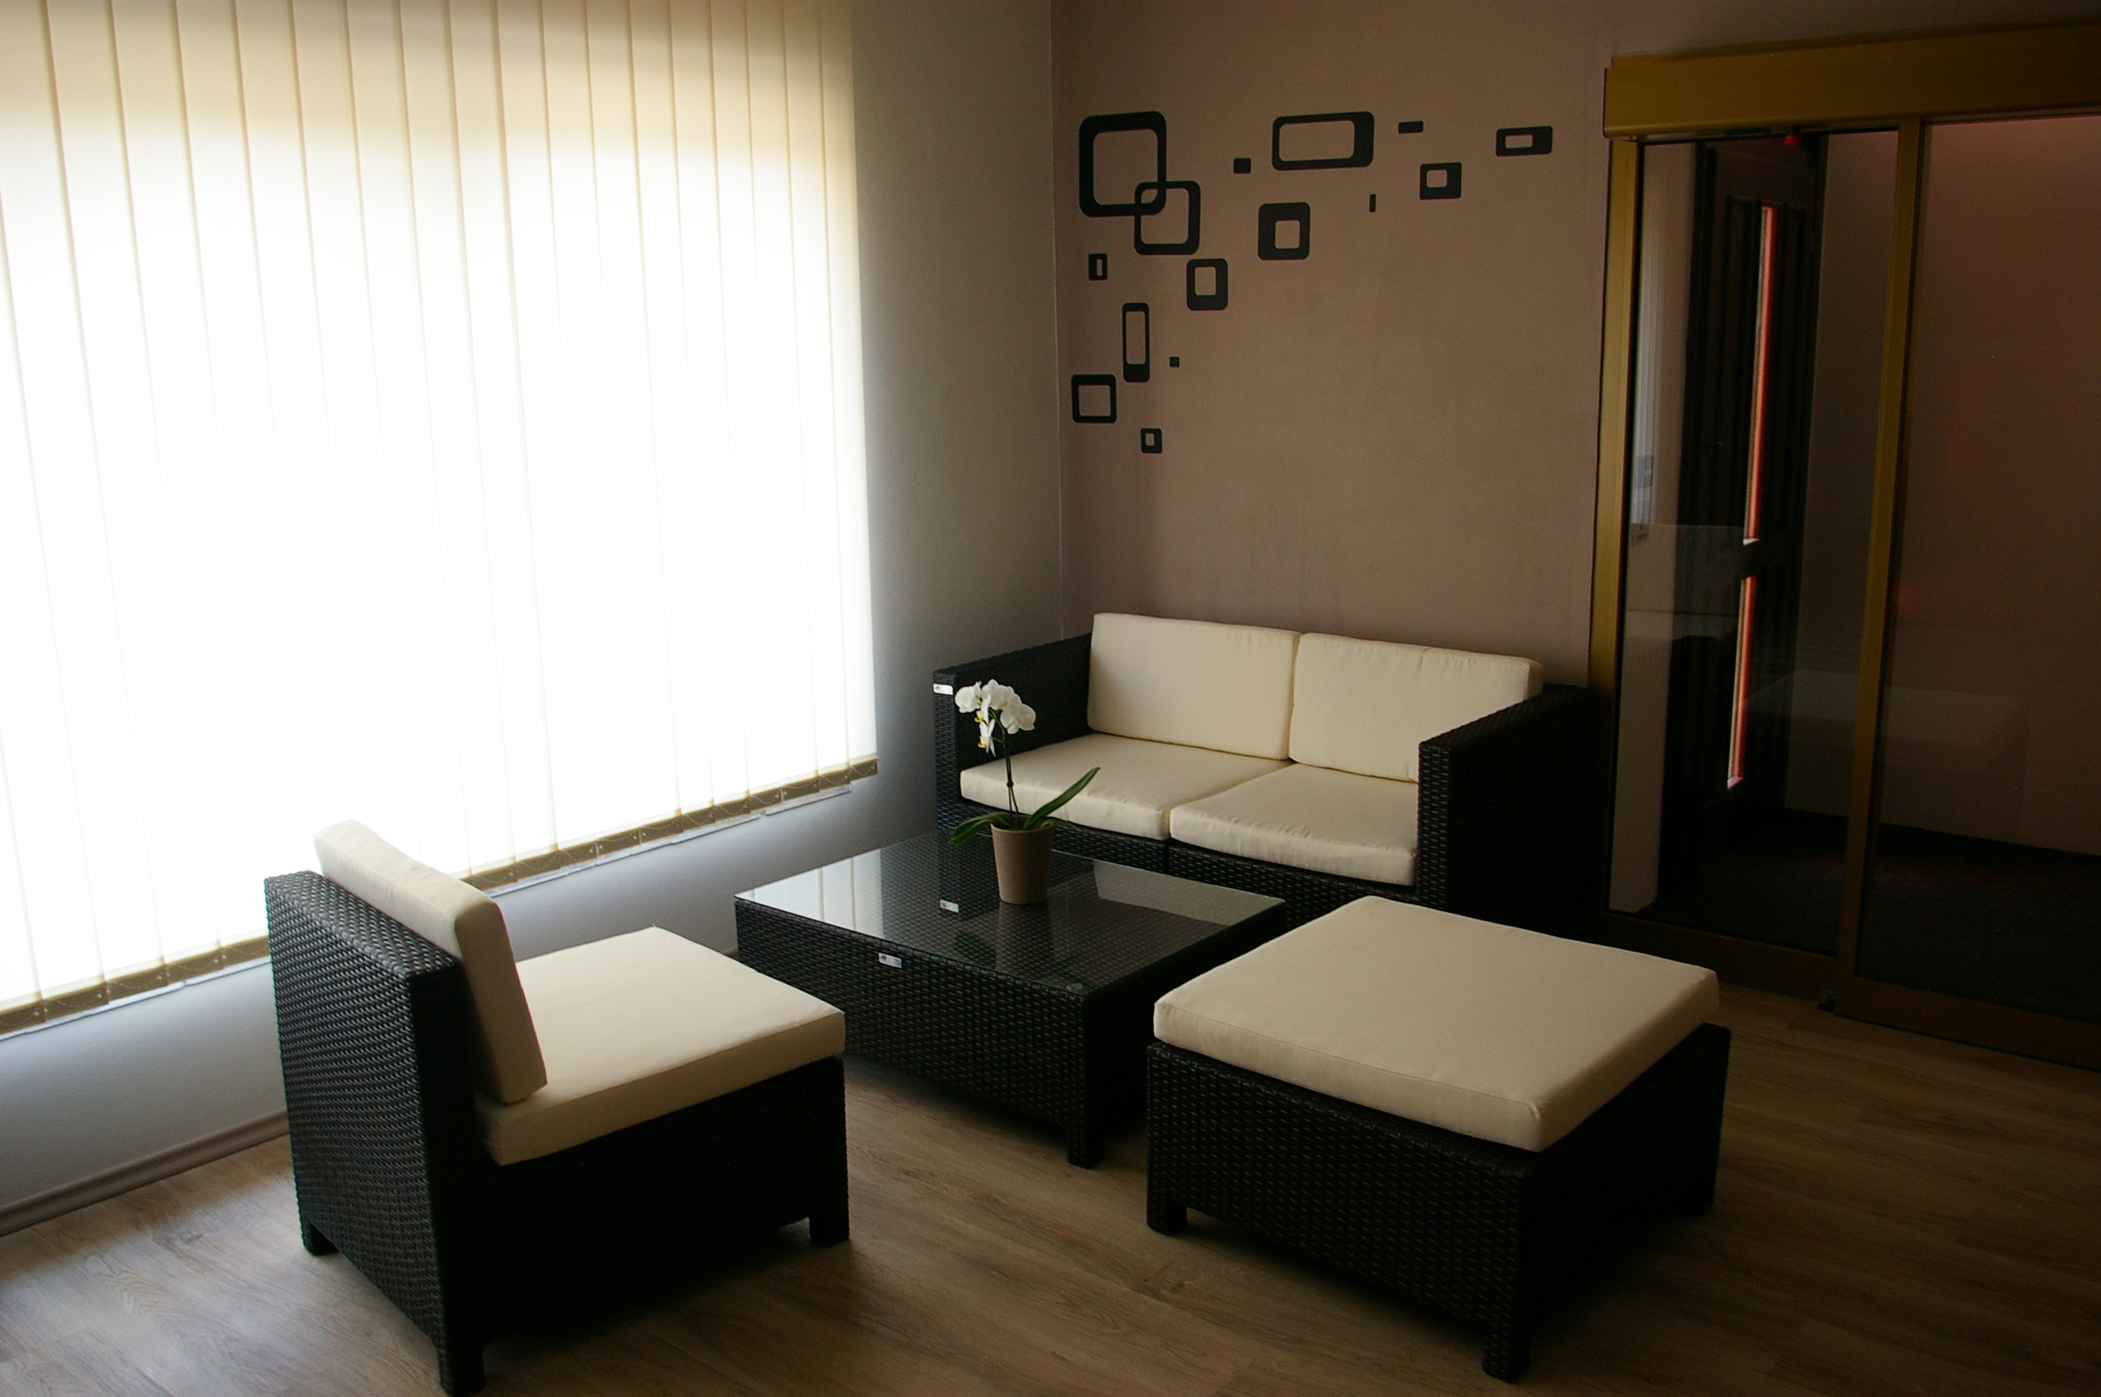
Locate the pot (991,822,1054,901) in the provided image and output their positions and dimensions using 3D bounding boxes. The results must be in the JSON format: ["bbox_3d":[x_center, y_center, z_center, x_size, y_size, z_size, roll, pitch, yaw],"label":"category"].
[{"bbox_3d":[-0.060,0.363,3.914,0.140,0.169,0.140,-1,12,0],"label":"pot"}]

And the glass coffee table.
[{"bbox_3d":[-0.093,0.624,3.957,1.010,0.358,0.715,9,15,39],"label":"glass coffee table"}]

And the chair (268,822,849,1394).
[{"bbox_3d":[-0.854,0.605,3.074,0.742,0.775,0.638,-11,15,-40],"label":"chair"}]

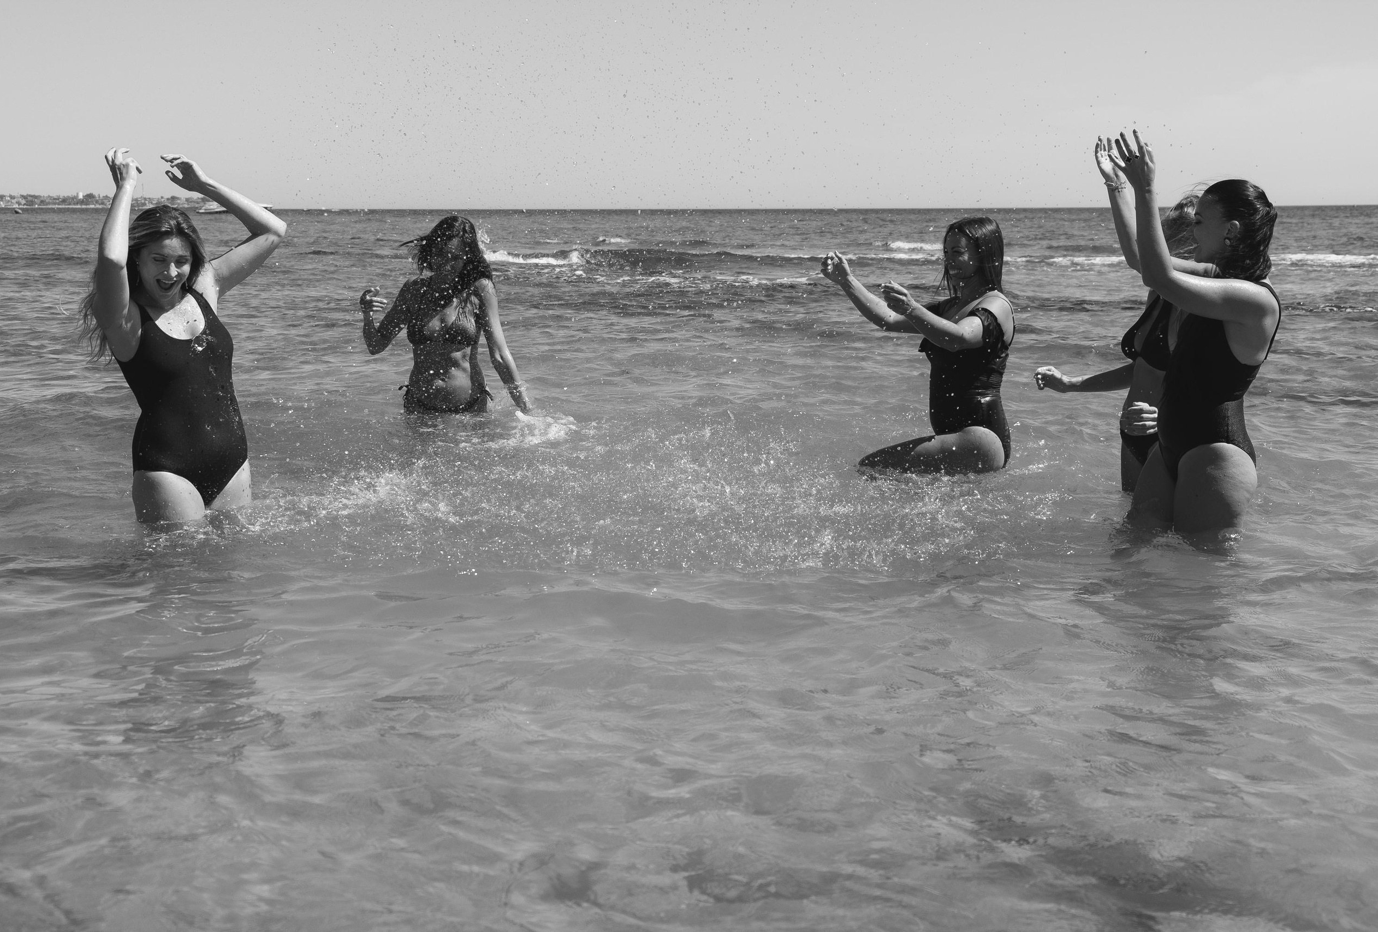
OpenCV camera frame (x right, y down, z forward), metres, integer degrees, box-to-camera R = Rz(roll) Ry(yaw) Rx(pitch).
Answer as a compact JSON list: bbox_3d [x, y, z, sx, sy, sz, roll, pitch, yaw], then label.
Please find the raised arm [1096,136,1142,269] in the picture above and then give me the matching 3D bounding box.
[{"bbox_3d":[1.335,-0.805,4.580,0.130,0.430,0.130,-14,11,-26],"label":"raised arm"}]

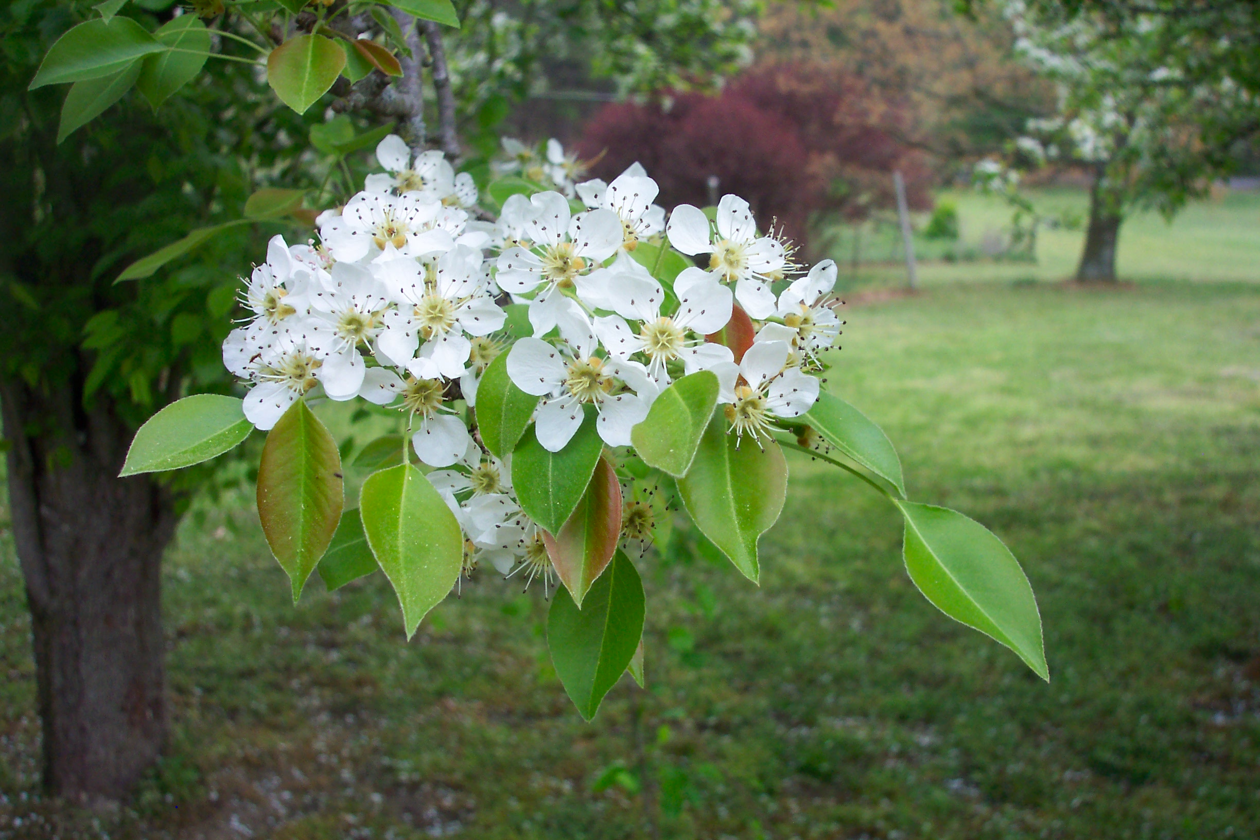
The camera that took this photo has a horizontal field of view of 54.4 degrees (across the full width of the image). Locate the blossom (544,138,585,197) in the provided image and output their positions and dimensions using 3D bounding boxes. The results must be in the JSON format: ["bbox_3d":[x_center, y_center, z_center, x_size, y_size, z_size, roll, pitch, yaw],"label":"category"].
[{"bbox_3d":[-0.031,-0.119,0.580,0.016,0.027,0.026,7,14,29],"label":"blossom"}]

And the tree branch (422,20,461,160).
[{"bbox_3d":[-0.093,-0.162,0.600,0.007,0.069,0.007,-11,4,0],"label":"tree branch"}]

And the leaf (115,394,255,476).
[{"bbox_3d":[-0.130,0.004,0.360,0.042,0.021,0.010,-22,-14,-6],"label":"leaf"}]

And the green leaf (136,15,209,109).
[{"bbox_3d":[-0.167,-0.131,0.450,0.024,0.038,0.008,21,-6,4],"label":"green leaf"}]

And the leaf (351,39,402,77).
[{"bbox_3d":[-0.091,-0.130,0.440,0.021,0.009,0.008,36,0,7],"label":"leaf"}]

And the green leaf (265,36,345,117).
[{"bbox_3d":[-0.111,-0.118,0.420,0.027,0.032,0.007,4,-31,2],"label":"green leaf"}]

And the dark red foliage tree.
[{"bbox_3d":[1.951,-4.170,19.500,5.200,3.000,4.400,0,12,0],"label":"dark red foliage tree"}]

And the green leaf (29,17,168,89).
[{"bbox_3d":[-0.191,-0.131,0.440,0.050,0.021,0.012,-16,-6,-5],"label":"green leaf"}]

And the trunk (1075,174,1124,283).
[{"bbox_3d":[5.181,-2.127,13.500,0.480,1.230,0.460,0,12,0],"label":"trunk"}]

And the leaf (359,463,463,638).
[{"bbox_3d":[-0.060,0.035,0.335,0.028,0.047,0.009,0,3,0],"label":"leaf"}]

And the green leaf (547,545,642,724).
[{"bbox_3d":[-0.009,0.059,0.345,0.026,0.050,0.008,10,0,0],"label":"green leaf"}]

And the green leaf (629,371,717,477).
[{"bbox_3d":[0.012,0.001,0.330,0.022,0.027,0.014,-9,-6,4],"label":"green leaf"}]

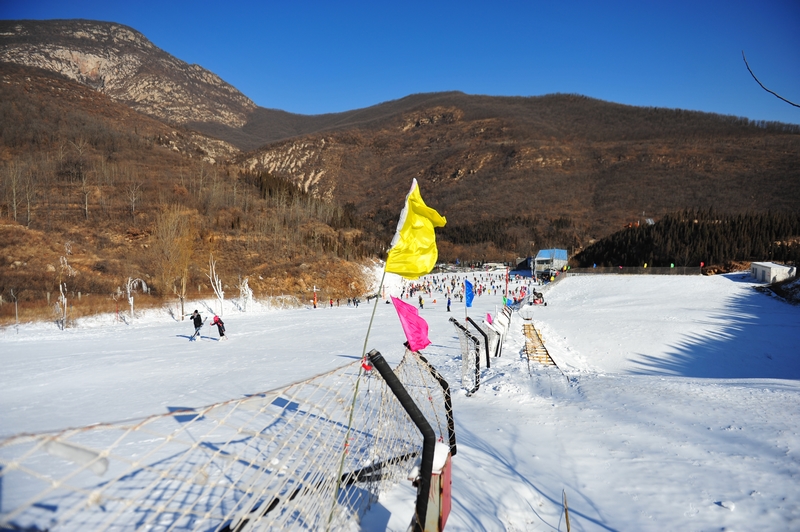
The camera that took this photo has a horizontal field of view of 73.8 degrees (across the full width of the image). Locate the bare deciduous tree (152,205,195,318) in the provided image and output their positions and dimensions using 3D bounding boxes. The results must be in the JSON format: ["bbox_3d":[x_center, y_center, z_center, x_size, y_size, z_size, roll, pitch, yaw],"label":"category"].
[{"bbox_3d":[-22.952,-0.405,54.000,4.200,11.500,4.000,0,3,0],"label":"bare deciduous tree"}]

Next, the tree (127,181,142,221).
[{"bbox_3d":[-59.786,-14.524,120.000,3.600,9.000,3.400,0,3,0],"label":"tree"}]

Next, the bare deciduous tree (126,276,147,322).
[{"bbox_3d":[-24.723,3.143,50.000,1.900,4.200,1.600,0,3,0],"label":"bare deciduous tree"}]

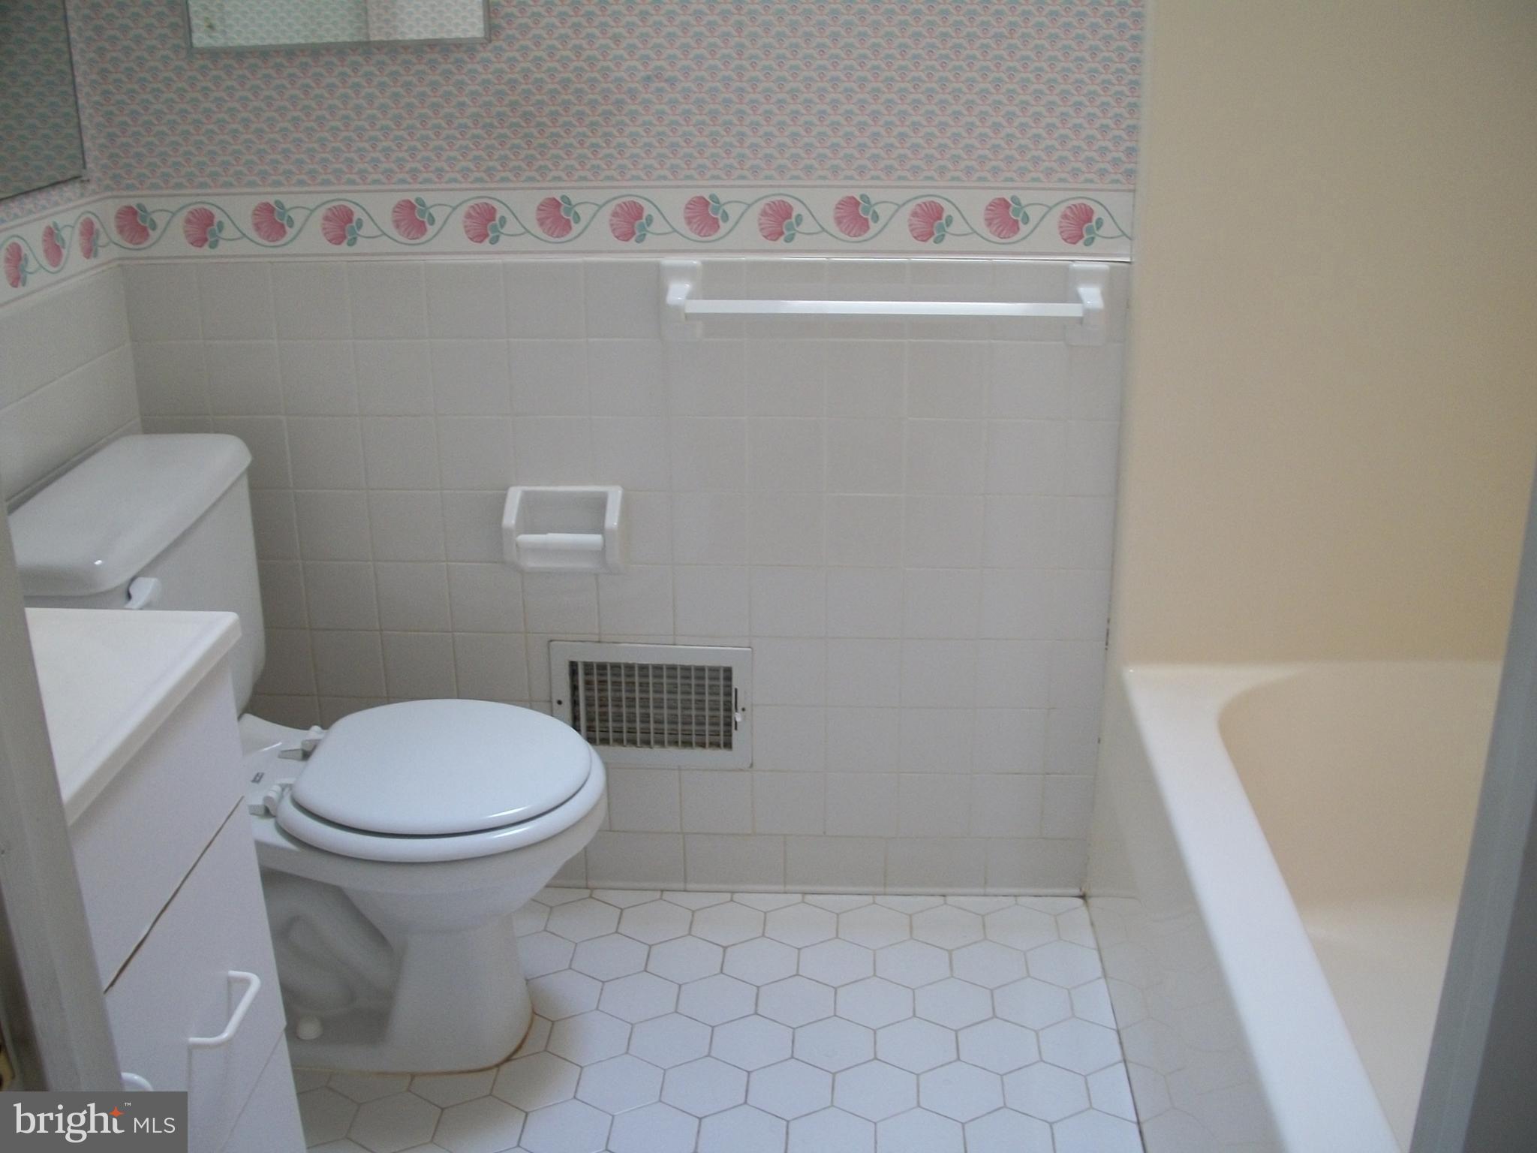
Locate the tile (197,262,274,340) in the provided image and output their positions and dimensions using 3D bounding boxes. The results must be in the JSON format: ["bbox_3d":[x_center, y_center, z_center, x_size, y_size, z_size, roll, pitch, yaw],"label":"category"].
[{"bbox_3d":[-0.731,-0.379,2.138,0.108,0.108,0.009,1,20,3],"label":"tile"}]

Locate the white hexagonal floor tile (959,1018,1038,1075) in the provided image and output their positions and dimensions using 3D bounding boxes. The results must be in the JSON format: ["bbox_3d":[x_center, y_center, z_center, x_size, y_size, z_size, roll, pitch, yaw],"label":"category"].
[{"bbox_3d":[0.307,0.631,2.083,0.109,0.009,0.126,1,20,3],"label":"white hexagonal floor tile"}]

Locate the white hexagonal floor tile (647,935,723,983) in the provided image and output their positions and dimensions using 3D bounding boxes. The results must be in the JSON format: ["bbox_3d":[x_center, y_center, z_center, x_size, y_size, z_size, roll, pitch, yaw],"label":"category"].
[{"bbox_3d":[-0.121,0.554,2.236,0.108,0.010,0.125,1,20,4],"label":"white hexagonal floor tile"}]

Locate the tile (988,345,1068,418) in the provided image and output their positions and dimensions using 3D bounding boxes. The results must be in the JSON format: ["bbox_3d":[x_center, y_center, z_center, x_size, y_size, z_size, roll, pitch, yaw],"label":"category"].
[{"bbox_3d":[0.352,-0.265,2.109,0.108,0.108,0.009,1,20,3],"label":"tile"}]

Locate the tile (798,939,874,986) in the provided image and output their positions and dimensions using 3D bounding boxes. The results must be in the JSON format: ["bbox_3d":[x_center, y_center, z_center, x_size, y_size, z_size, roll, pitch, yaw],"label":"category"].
[{"bbox_3d":[0.098,0.557,2.228,0.108,0.009,0.125,0,21,3],"label":"tile"}]

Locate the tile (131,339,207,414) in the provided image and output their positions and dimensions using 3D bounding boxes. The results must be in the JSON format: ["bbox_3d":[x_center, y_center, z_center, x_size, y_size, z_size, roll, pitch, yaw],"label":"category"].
[{"bbox_3d":[-0.836,-0.279,2.178,0.108,0.108,0.009,1,20,3],"label":"tile"}]

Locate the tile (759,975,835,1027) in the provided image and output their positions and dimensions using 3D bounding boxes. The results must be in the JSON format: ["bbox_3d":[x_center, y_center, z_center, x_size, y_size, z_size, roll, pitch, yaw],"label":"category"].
[{"bbox_3d":[0.038,0.589,2.143,0.108,0.009,0.125,0,21,3],"label":"tile"}]

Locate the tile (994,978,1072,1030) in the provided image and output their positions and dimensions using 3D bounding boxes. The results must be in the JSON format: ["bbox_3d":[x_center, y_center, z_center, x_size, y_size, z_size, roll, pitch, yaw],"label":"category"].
[{"bbox_3d":[0.364,0.593,2.135,0.107,0.009,0.123,0,20,3],"label":"tile"}]

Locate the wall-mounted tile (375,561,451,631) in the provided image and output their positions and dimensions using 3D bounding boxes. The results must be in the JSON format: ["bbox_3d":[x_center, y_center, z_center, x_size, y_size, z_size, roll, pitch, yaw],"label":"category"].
[{"bbox_3d":[-0.516,0.030,2.267,0.108,0.108,0.009,1,21,3],"label":"wall-mounted tile"}]

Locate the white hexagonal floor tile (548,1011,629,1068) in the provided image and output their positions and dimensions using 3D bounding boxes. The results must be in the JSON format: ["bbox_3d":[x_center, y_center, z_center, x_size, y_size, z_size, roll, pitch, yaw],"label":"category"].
[{"bbox_3d":[-0.236,0.618,2.072,0.108,0.009,0.125,1,20,3],"label":"white hexagonal floor tile"}]

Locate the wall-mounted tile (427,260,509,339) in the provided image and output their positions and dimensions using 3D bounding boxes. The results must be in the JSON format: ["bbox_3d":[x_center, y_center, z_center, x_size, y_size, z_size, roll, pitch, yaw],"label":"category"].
[{"bbox_3d":[-0.410,-0.376,2.112,0.108,0.108,0.009,1,20,3],"label":"wall-mounted tile"}]

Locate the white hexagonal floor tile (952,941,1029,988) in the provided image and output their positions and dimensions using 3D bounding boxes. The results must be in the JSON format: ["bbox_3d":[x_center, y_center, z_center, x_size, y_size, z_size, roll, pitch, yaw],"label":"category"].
[{"bbox_3d":[0.314,0.558,2.219,0.108,0.009,0.125,1,20,3],"label":"white hexagonal floor tile"}]

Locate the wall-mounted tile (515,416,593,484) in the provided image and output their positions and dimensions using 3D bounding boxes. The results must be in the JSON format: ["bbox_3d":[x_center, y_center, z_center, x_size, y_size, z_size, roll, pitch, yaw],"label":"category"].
[{"bbox_3d":[-0.302,-0.172,2.185,0.108,0.108,0.009,1,20,3],"label":"wall-mounted tile"}]

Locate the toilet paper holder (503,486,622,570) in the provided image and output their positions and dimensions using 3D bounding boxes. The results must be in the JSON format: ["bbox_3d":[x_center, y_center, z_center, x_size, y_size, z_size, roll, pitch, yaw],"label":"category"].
[{"bbox_3d":[-0.289,-0.054,2.201,0.163,0.130,0.072,1,20,4],"label":"toilet paper holder"}]

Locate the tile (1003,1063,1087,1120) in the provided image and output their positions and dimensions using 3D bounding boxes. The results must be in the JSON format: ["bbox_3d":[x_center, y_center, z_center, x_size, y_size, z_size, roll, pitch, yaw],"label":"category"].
[{"bbox_3d":[0.354,0.662,1.993,0.109,0.009,0.126,1,20,3],"label":"tile"}]

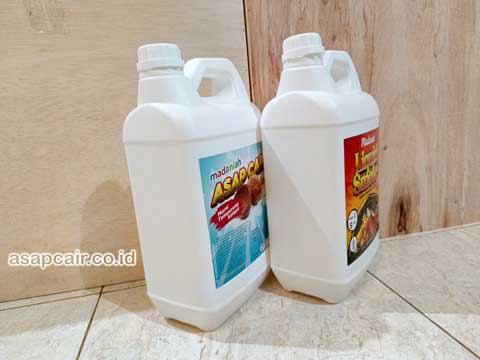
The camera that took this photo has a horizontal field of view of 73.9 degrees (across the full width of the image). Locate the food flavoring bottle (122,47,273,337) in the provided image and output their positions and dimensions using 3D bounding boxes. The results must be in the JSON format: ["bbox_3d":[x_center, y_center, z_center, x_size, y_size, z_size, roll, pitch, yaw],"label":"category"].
[{"bbox_3d":[-0.048,0.005,0.406,0.124,0.320,0.157,3,15,36],"label":"food flavoring bottle"}]

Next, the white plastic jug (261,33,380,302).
[{"bbox_3d":[0.113,-0.016,0.435,0.124,0.320,0.157,5,16,39],"label":"white plastic jug"}]

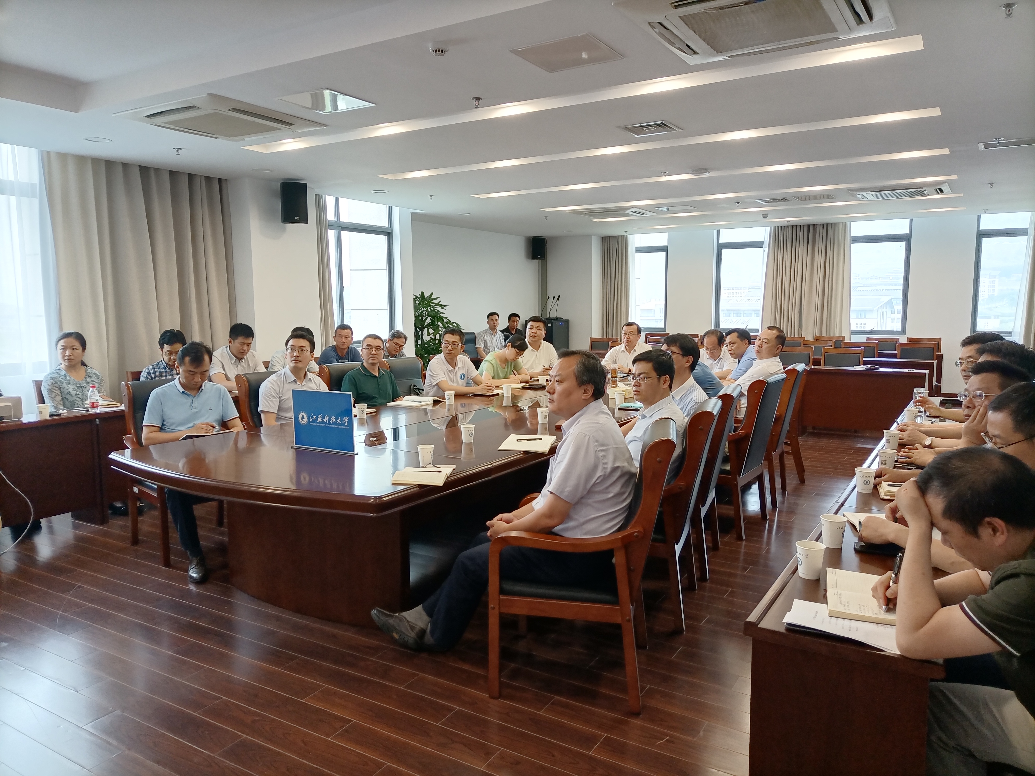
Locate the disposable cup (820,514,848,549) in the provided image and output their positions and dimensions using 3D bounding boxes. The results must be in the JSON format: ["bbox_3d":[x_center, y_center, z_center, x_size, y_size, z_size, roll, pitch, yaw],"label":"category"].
[{"bbox_3d":[0.926,0.422,2.279,0.073,0.083,0.073,3,7,31],"label":"disposable cup"}]

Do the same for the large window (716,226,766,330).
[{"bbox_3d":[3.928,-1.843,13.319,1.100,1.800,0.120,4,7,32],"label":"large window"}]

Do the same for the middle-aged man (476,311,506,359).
[{"bbox_3d":[-0.322,-0.425,11.096,0.520,1.300,0.780,-4,7,-26],"label":"middle-aged man"}]

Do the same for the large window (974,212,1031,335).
[{"bbox_3d":[6.817,-1.537,10.611,0.960,1.680,0.120,4,8,31],"label":"large window"}]

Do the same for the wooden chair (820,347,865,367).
[{"bbox_3d":[3.642,0.013,8.829,0.450,0.900,0.530,4,8,31],"label":"wooden chair"}]

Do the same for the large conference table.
[{"bbox_3d":[0.094,0.495,5.448,1.760,0.750,5.366,4,8,31],"label":"large conference table"}]

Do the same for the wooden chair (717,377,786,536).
[{"bbox_3d":[1.336,0.410,5.135,0.675,0.990,0.585,3,7,31],"label":"wooden chair"}]

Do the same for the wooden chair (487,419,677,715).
[{"bbox_3d":[0.283,0.632,3.034,0.680,1.000,0.590,1,6,15],"label":"wooden chair"}]

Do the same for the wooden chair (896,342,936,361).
[{"bbox_3d":[5.174,-0.108,10.157,0.460,0.940,0.530,4,7,32],"label":"wooden chair"}]

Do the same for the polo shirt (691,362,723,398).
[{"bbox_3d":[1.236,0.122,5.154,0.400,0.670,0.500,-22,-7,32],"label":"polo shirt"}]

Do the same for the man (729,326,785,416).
[{"bbox_3d":[1.643,0.172,5.899,0.800,1.300,0.570,2,6,18],"label":"man"}]

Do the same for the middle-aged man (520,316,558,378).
[{"bbox_3d":[0.260,-0.002,7.282,0.570,1.340,0.800,-2,6,-19],"label":"middle-aged man"}]

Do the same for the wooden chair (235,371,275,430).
[{"bbox_3d":[-1.404,0.392,5.107,0.630,1.030,0.600,6,8,44],"label":"wooden chair"}]

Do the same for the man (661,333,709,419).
[{"bbox_3d":[0.791,0.332,4.390,0.800,1.285,0.530,3,7,25],"label":"man"}]

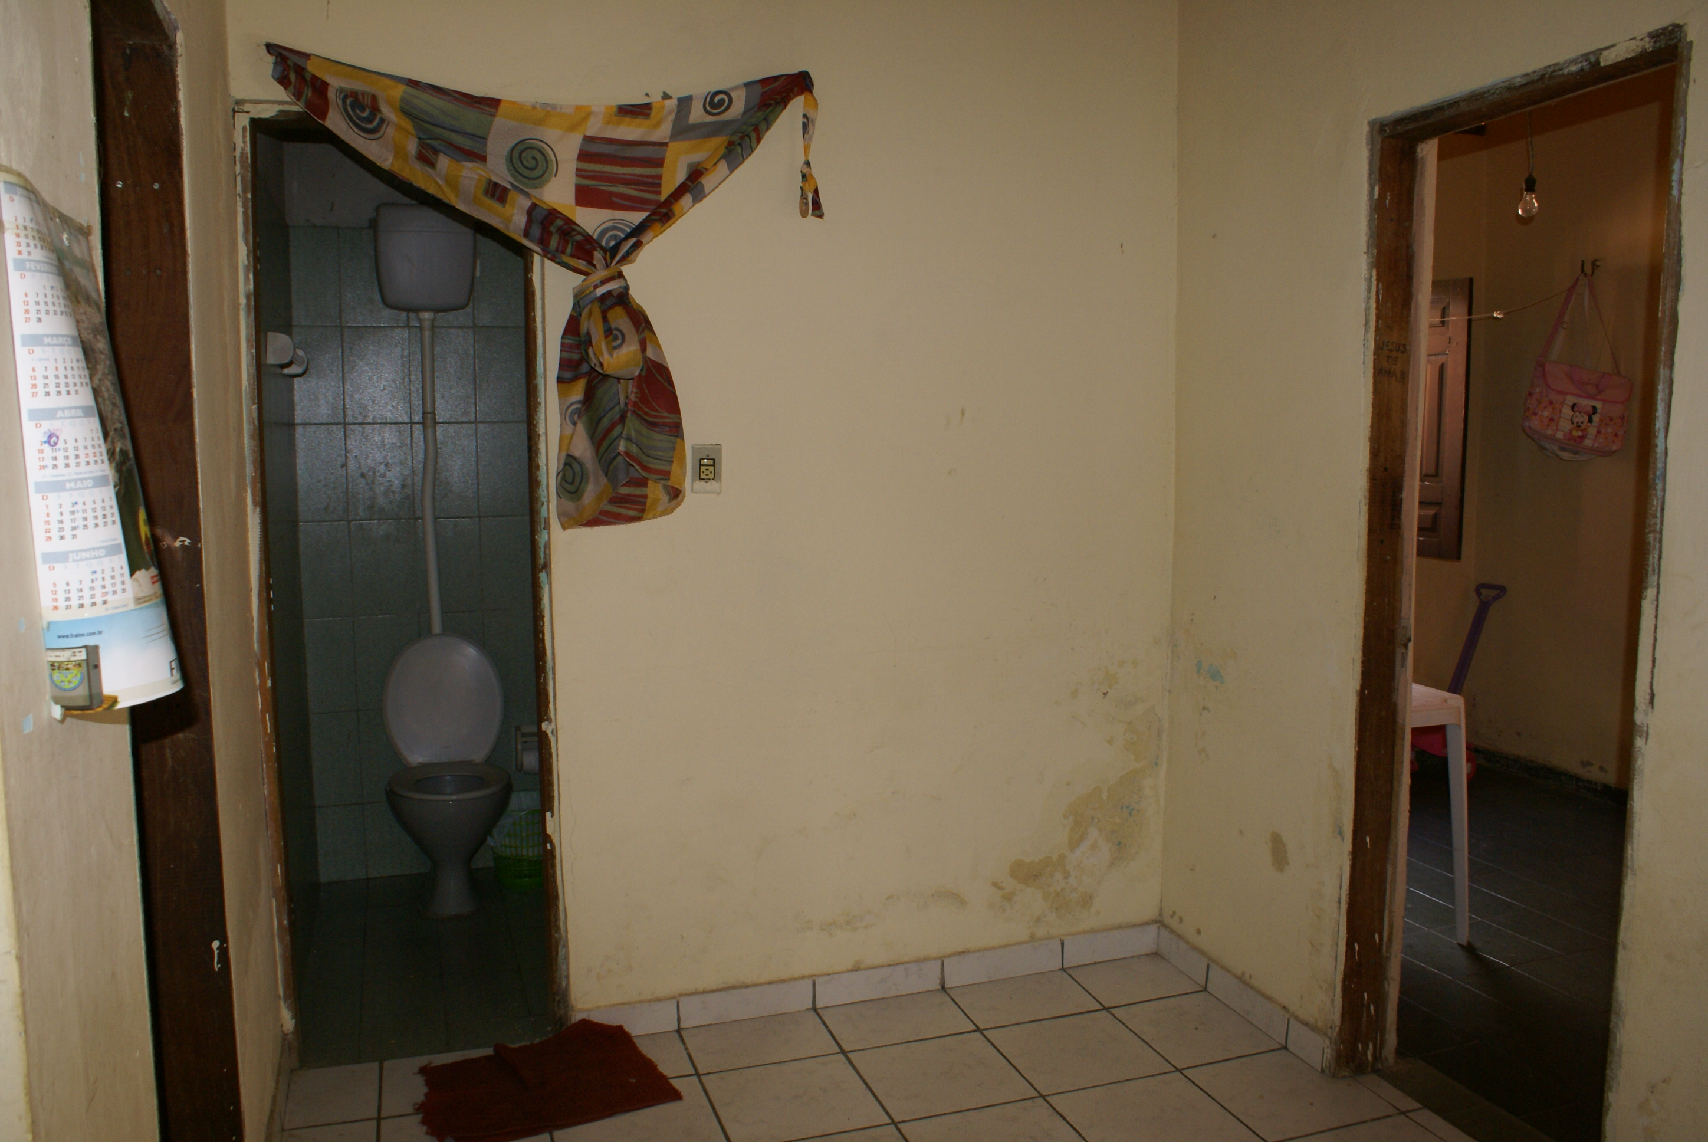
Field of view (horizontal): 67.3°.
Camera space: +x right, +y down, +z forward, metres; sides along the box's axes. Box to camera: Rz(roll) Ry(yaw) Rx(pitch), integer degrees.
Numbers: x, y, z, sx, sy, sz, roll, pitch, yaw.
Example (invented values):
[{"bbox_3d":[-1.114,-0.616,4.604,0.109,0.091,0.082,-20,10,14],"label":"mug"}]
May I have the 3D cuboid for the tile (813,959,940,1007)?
[{"bbox_3d":[0.065,1.051,3.267,0.339,0.083,0.012,-2,7,-18],"label":"tile"}]

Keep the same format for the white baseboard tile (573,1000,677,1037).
[{"bbox_3d":[-0.550,1.072,3.065,0.263,0.083,0.012,-2,7,-18],"label":"white baseboard tile"}]

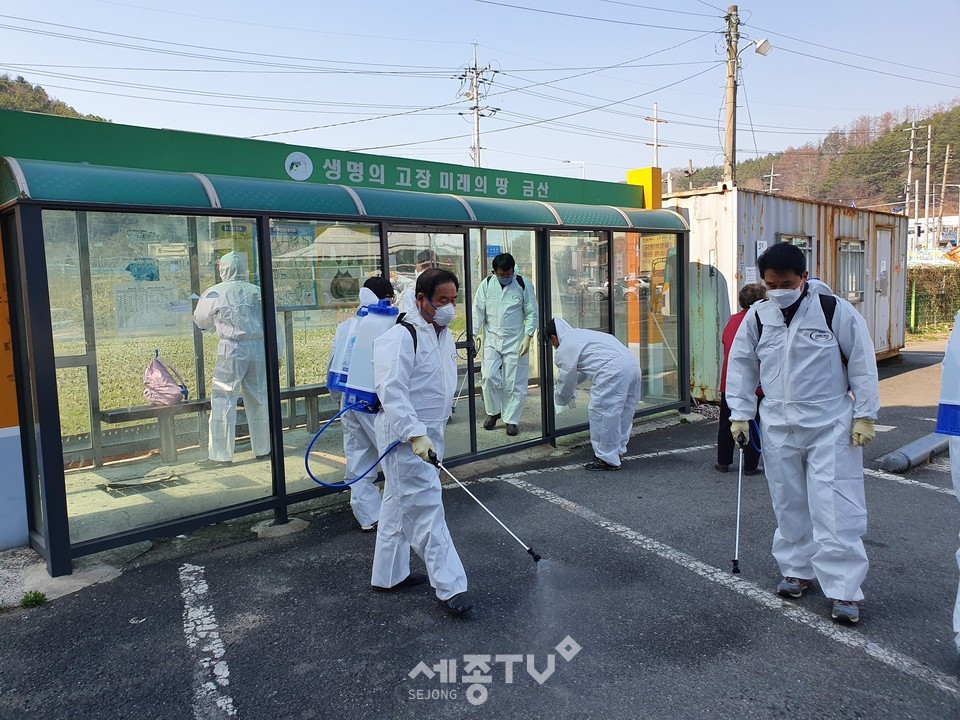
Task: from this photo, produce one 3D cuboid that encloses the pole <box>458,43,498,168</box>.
[{"bbox_3d":[-0.081,-8.833,36.352,2.000,14.046,1.200,-4,5,-17],"label":"pole"}]

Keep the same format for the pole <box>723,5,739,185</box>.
[{"bbox_3d":[5.649,-4.029,16.167,0.300,7.715,0.300,-2,5,0],"label":"pole"}]

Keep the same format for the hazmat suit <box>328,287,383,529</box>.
[{"bbox_3d":[-0.745,0.325,4.880,0.600,1.570,0.520,3,7,43],"label":"hazmat suit"}]

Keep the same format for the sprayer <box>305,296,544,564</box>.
[{"bbox_3d":[-0.245,0.330,3.580,1.100,1.250,0.500,0,6,26],"label":"sprayer"}]

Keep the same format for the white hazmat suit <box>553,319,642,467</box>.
[{"bbox_3d":[1.050,0.275,6.380,0.760,1.270,0.550,0,6,21],"label":"white hazmat suit"}]

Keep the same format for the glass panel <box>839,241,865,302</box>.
[{"bbox_3d":[6.050,-1.430,11.750,0.100,1.050,1.250,3,7,43],"label":"glass panel"}]

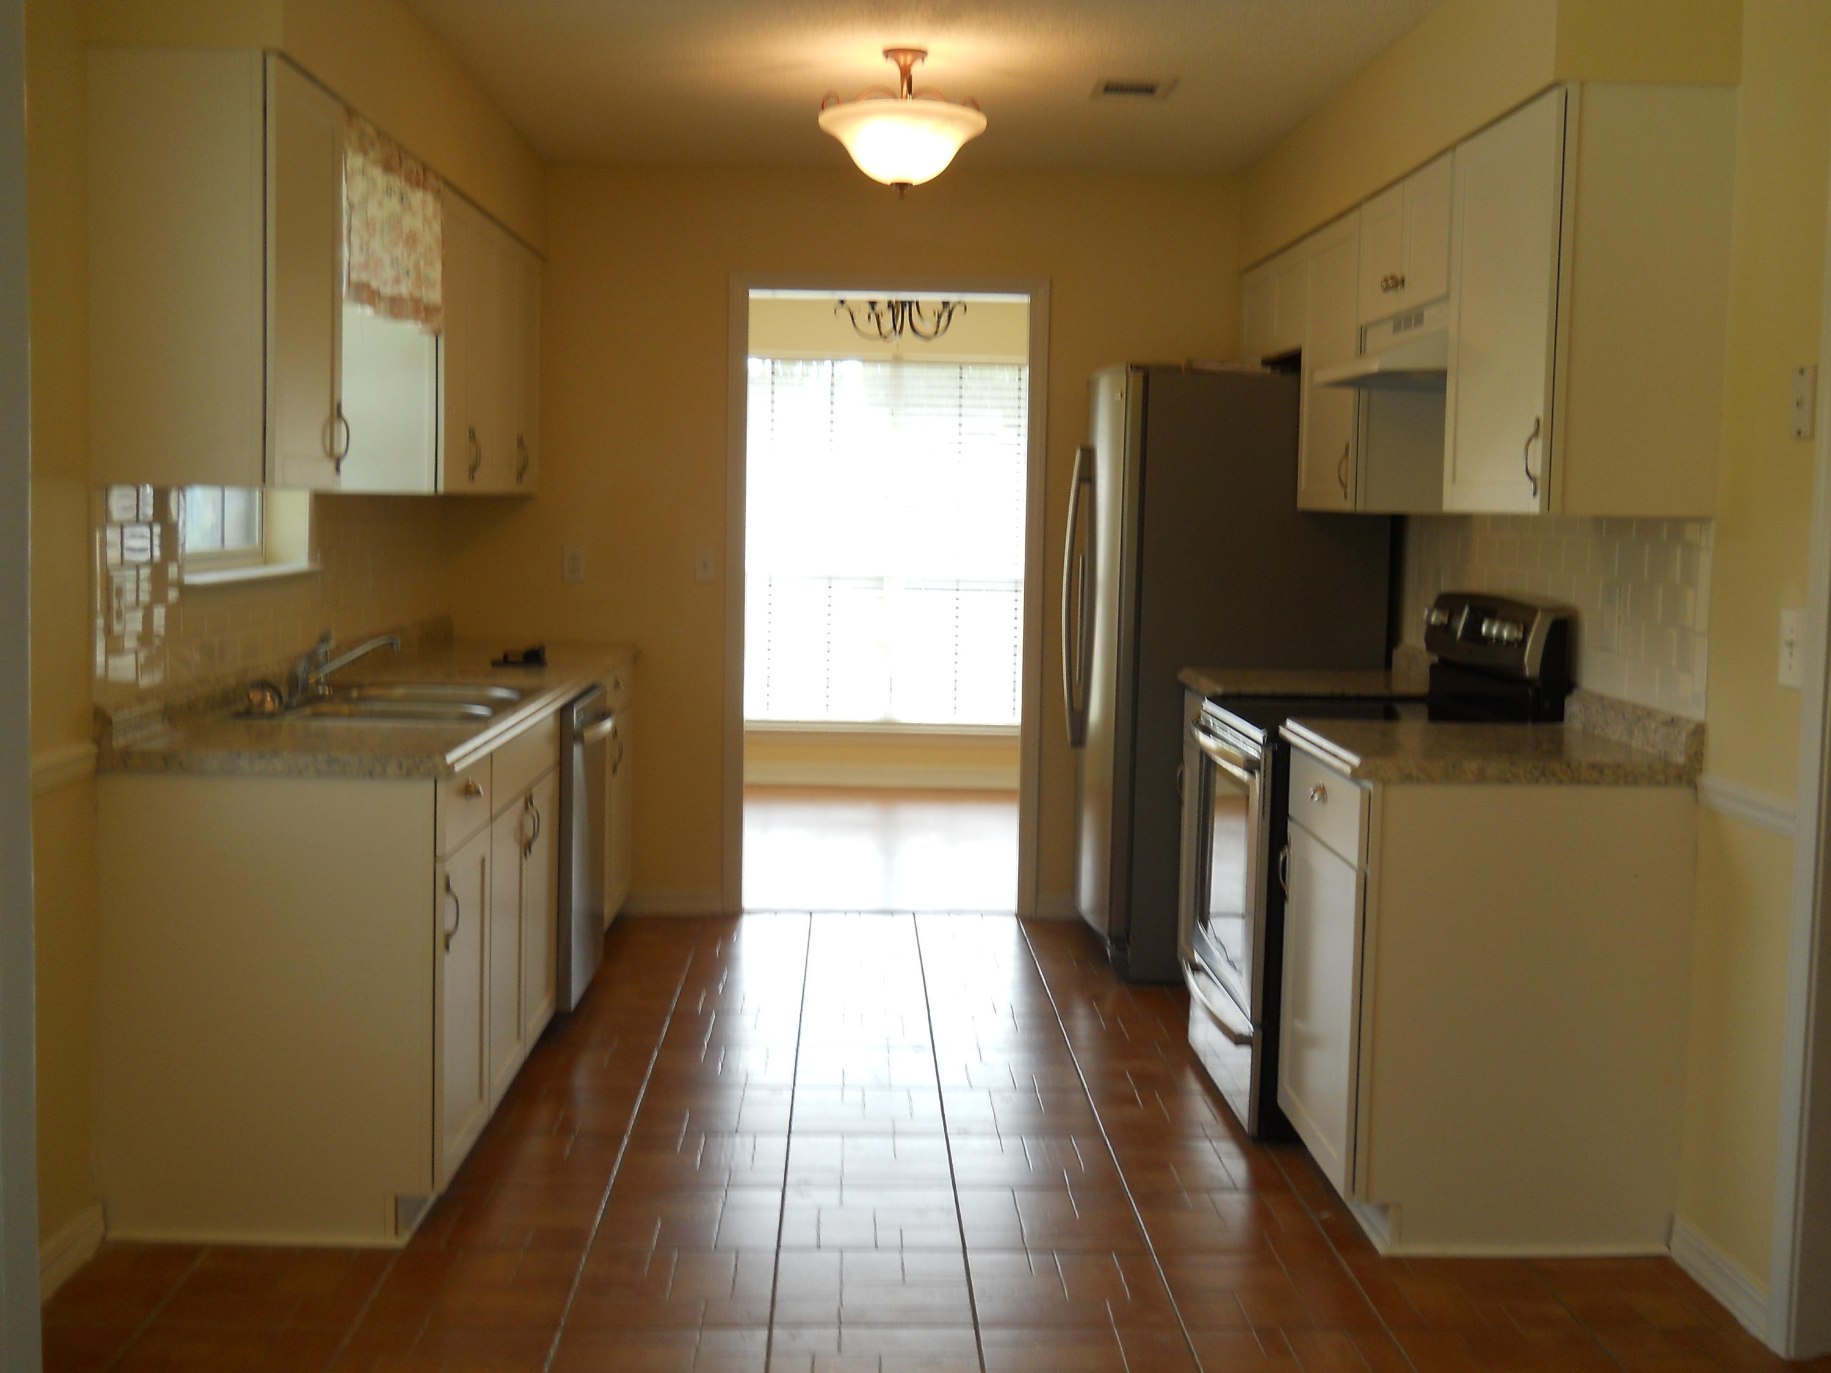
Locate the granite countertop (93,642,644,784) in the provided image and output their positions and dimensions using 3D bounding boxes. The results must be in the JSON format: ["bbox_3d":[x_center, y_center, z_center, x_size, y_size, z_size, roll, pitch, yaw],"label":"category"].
[{"bbox_3d":[-1.199,0.003,4.970,0.625,0.047,2.935,1,5,-2],"label":"granite countertop"}]

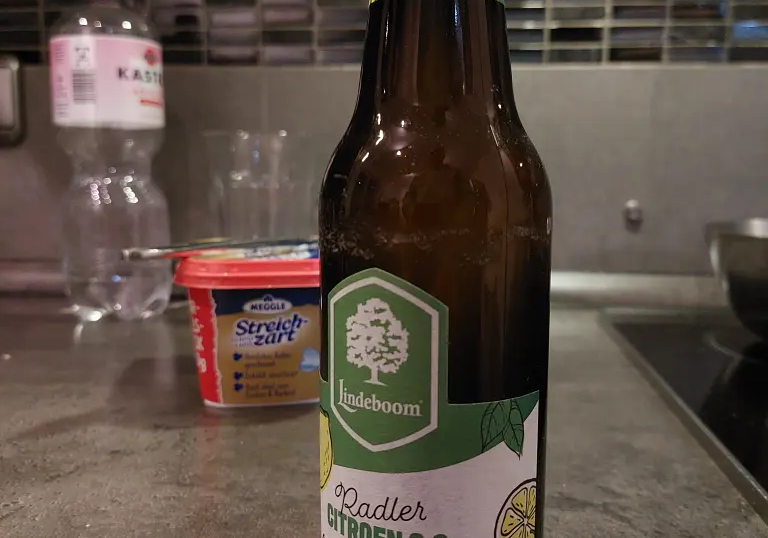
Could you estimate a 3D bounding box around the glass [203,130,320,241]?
[{"bbox_3d":[-0.090,-0.025,0.534,0.086,0.147,0.086,-1,8,-9],"label":"glass"}]

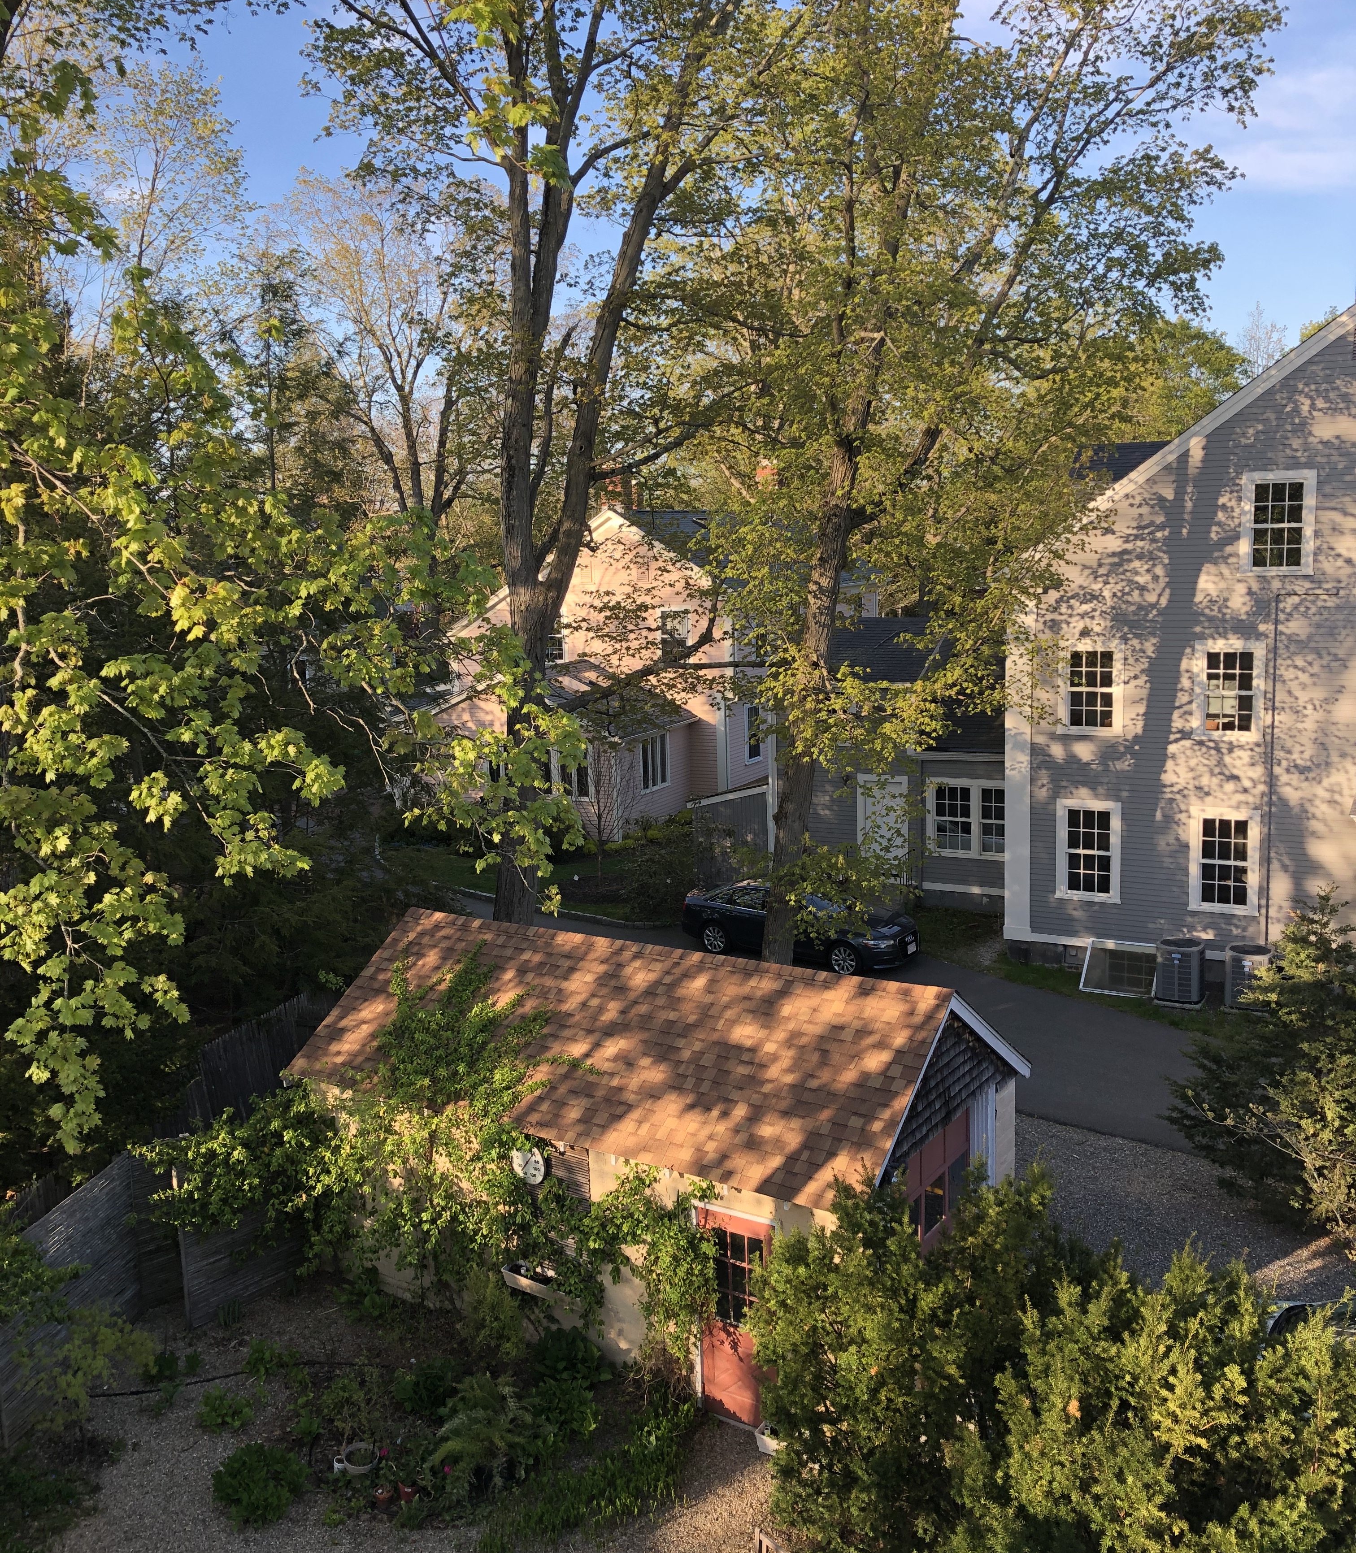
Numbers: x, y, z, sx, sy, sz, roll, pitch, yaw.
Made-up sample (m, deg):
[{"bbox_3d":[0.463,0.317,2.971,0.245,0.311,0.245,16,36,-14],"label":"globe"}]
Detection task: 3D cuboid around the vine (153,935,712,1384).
[{"bbox_3d":[-2.197,3.949,15.131,6.100,3.550,3.000,4,11,33],"label":"vine"}]

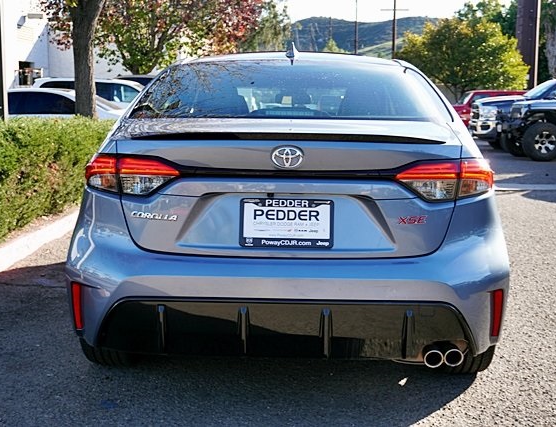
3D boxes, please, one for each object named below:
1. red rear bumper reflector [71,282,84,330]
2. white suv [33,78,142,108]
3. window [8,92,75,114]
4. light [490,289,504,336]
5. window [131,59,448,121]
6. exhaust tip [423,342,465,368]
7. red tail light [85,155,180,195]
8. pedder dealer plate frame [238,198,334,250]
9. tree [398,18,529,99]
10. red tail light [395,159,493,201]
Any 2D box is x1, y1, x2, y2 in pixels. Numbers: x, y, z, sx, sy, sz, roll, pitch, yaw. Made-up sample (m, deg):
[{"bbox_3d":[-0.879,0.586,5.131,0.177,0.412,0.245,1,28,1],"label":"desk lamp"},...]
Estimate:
[{"bbox_3d":[-0.719,0.334,2.875,0.042,0.170,0.027,1,9,23],"label":"red rear bumper reflector"},{"bbox_3d":[-3.061,-2.049,17.314,4.700,1.750,1.900,4,8,25],"label":"white suv"},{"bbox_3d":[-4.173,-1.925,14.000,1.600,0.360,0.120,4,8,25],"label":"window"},{"bbox_3d":[0.806,0.366,2.940,0.045,0.178,0.050,-2,7,-18],"label":"light"},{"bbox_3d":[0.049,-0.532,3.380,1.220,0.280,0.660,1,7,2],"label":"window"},{"bbox_3d":[0.568,0.492,2.790,0.138,0.070,0.120,1,7,2],"label":"exhaust tip"},{"bbox_3d":[-0.522,-0.135,2.850,0.385,0.142,0.190,3,7,17],"label":"red tail light"},{"bbox_3d":[0.029,0.033,2.655,0.312,0.164,0.022,1,7,2],"label":"pedder dealer plate frame"},{"bbox_3d":[7.791,-5.693,34.101,5.100,4.800,5.000,0,7,0],"label":"tree"},{"bbox_3d":[0.588,-0.118,2.810,0.385,0.142,0.190,-1,7,-13],"label":"red tail light"}]

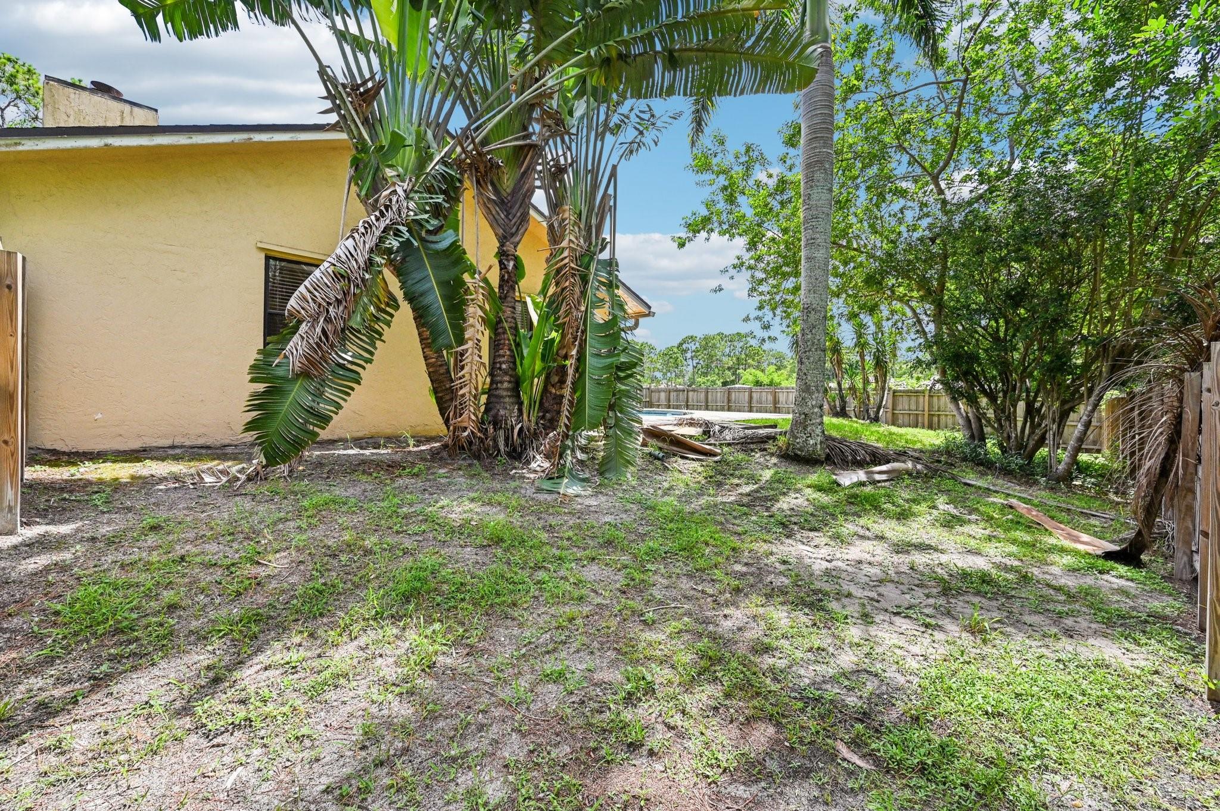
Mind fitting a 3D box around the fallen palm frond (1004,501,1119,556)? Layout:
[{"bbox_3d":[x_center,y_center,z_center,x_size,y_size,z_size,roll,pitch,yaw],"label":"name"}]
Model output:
[{"bbox_3d":[4.840,1.300,5.200,0.300,0.200,1.600,0,0,12],"label":"fallen palm frond"}]

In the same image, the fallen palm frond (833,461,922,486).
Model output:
[{"bbox_3d":[3.920,0.990,6.850,1.600,0.250,0.360,0,0,-28],"label":"fallen palm frond"}]

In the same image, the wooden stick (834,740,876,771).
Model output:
[{"bbox_3d":[0.962,1.388,1.880,0.038,0.020,0.170,0,0,-35],"label":"wooden stick"}]

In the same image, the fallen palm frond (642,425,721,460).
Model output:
[{"bbox_3d":[1.100,0.580,7.300,1.300,0.380,0.450,0,0,25],"label":"fallen palm frond"}]

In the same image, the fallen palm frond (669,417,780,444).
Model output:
[{"bbox_3d":[2.000,0.440,8.400,1.900,0.360,0.900,0,0,-3],"label":"fallen palm frond"}]

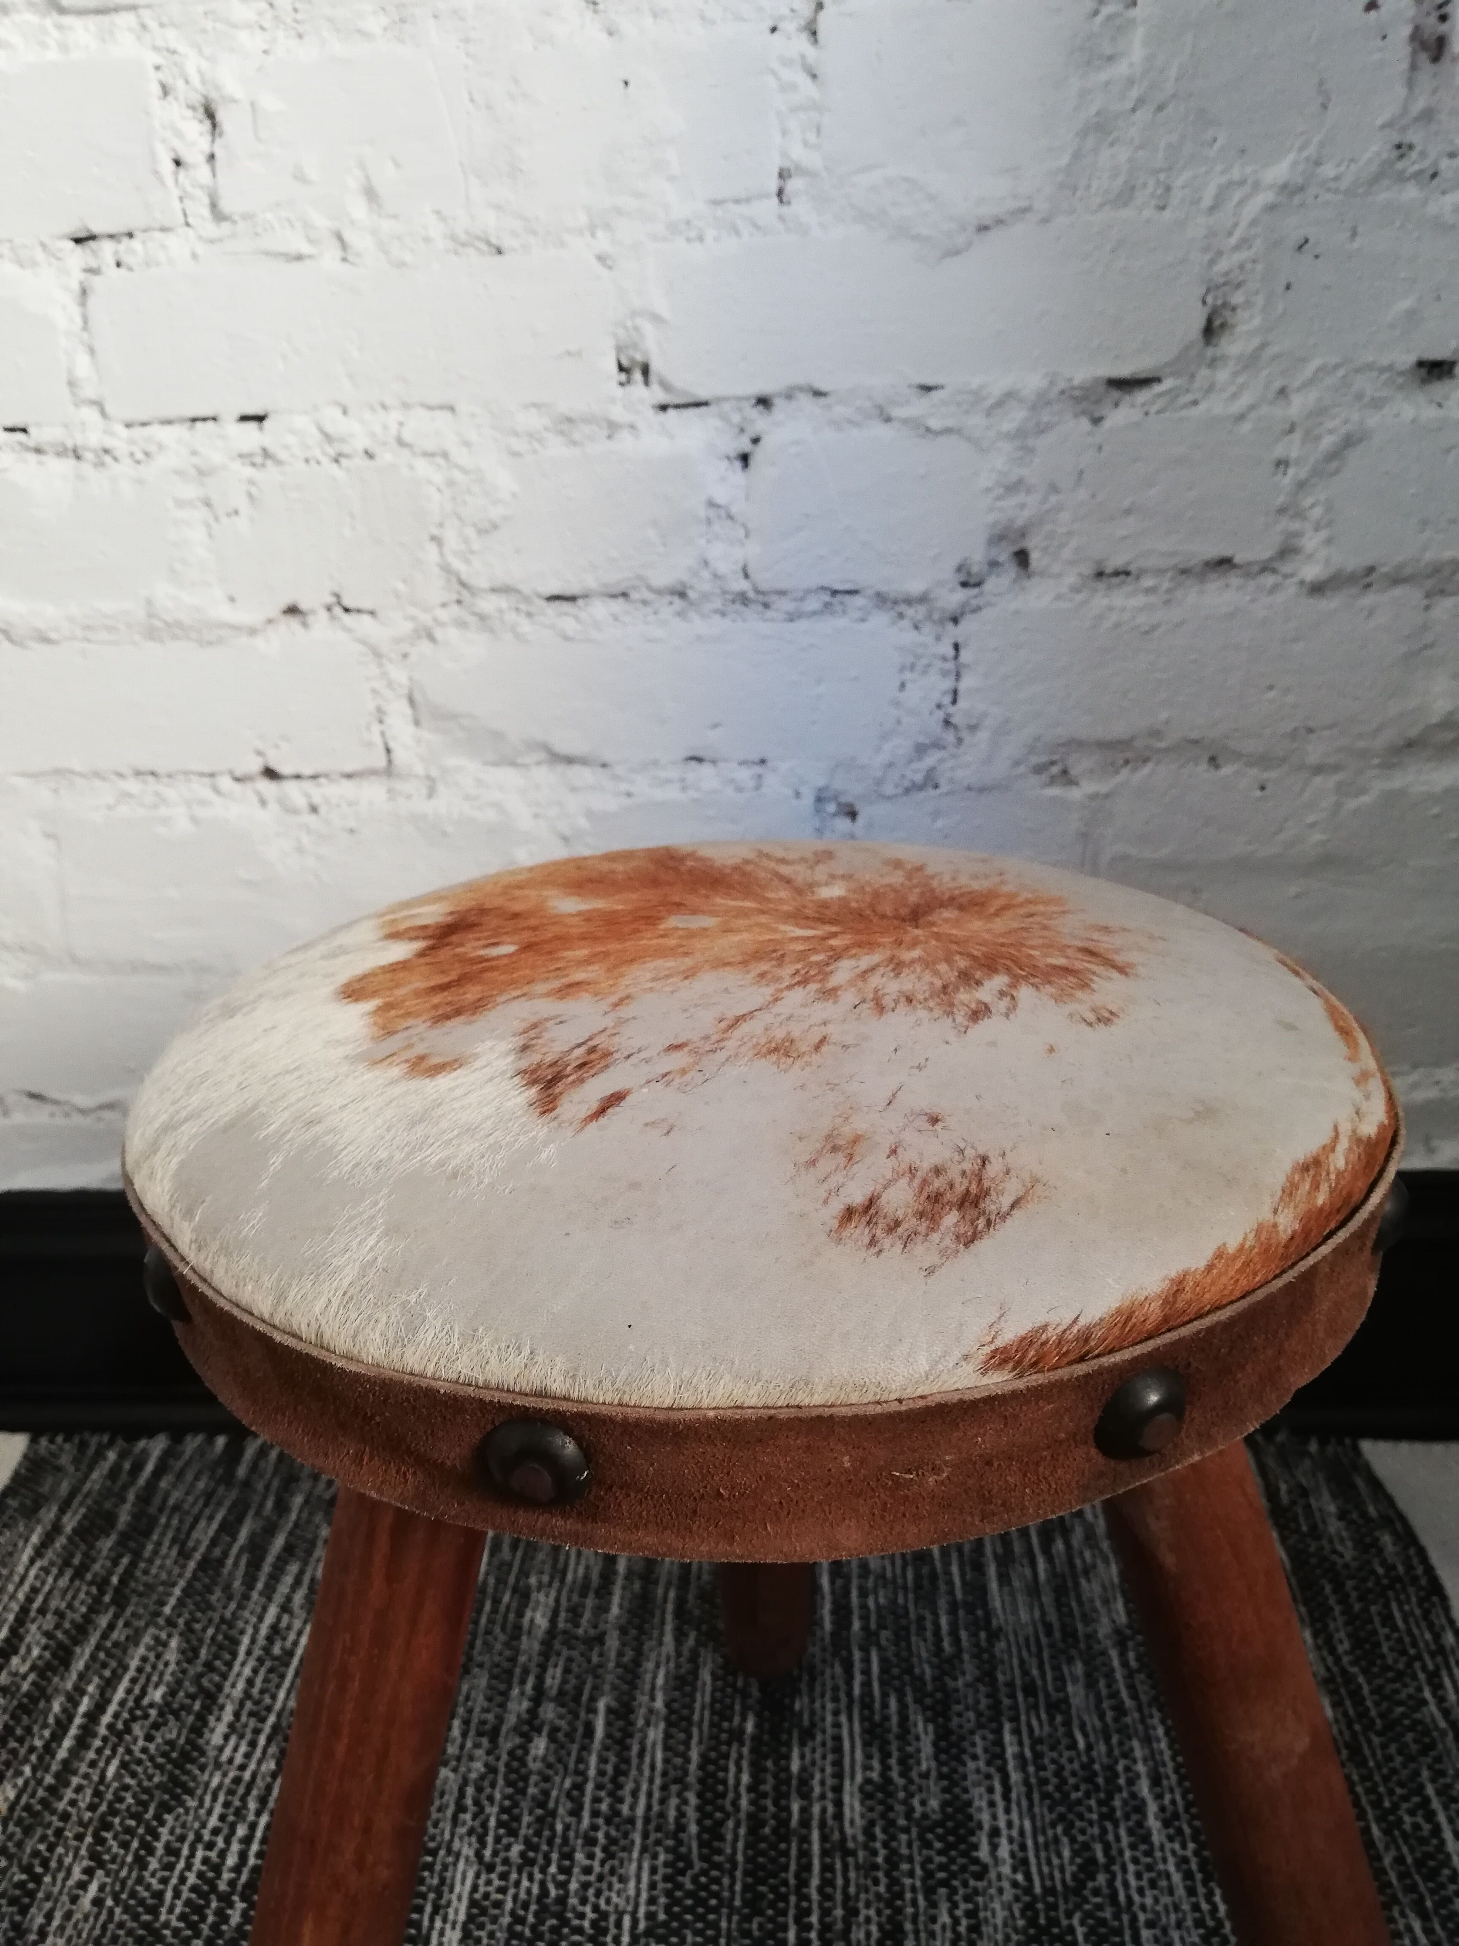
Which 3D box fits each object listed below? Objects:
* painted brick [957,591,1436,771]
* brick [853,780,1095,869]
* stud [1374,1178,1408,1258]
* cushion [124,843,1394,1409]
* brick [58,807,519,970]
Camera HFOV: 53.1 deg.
[{"bbox_3d":[0.204,-0.148,0.677,0.202,0.068,0.102,-1,22,4],"label":"painted brick"},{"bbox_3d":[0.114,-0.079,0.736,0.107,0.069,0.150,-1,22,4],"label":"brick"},{"bbox_3d":[0.120,0.043,0.267,0.006,0.017,0.017,10,25,29],"label":"stud"},{"bbox_3d":[0.006,0.008,0.325,0.262,0.036,0.262,-3,22,0],"label":"cushion"},{"bbox_3d":[-0.205,-0.062,0.736,0.217,0.072,0.102,-1,22,4],"label":"brick"}]

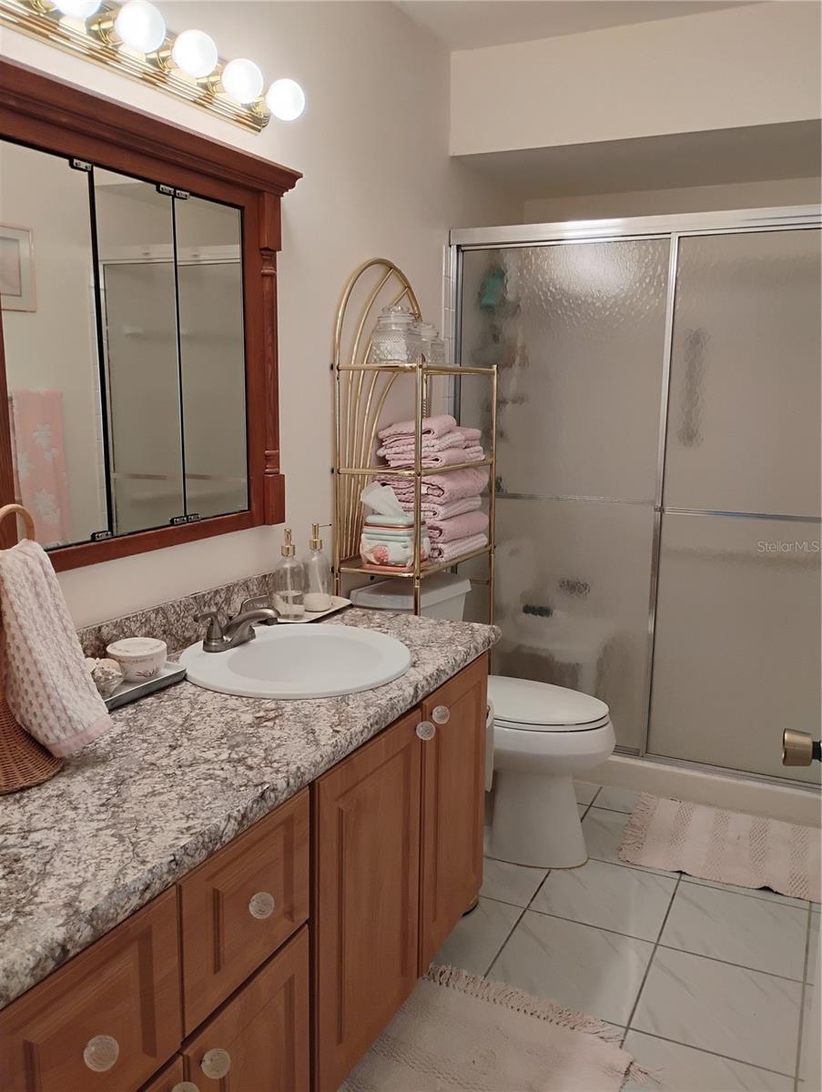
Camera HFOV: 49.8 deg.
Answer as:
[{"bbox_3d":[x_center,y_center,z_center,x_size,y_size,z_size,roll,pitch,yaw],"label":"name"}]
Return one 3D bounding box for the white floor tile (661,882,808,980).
[{"bbox_3d":[0.834,0.981,2.272,0.327,0.010,0.327,5,11,25],"label":"white floor tile"}]

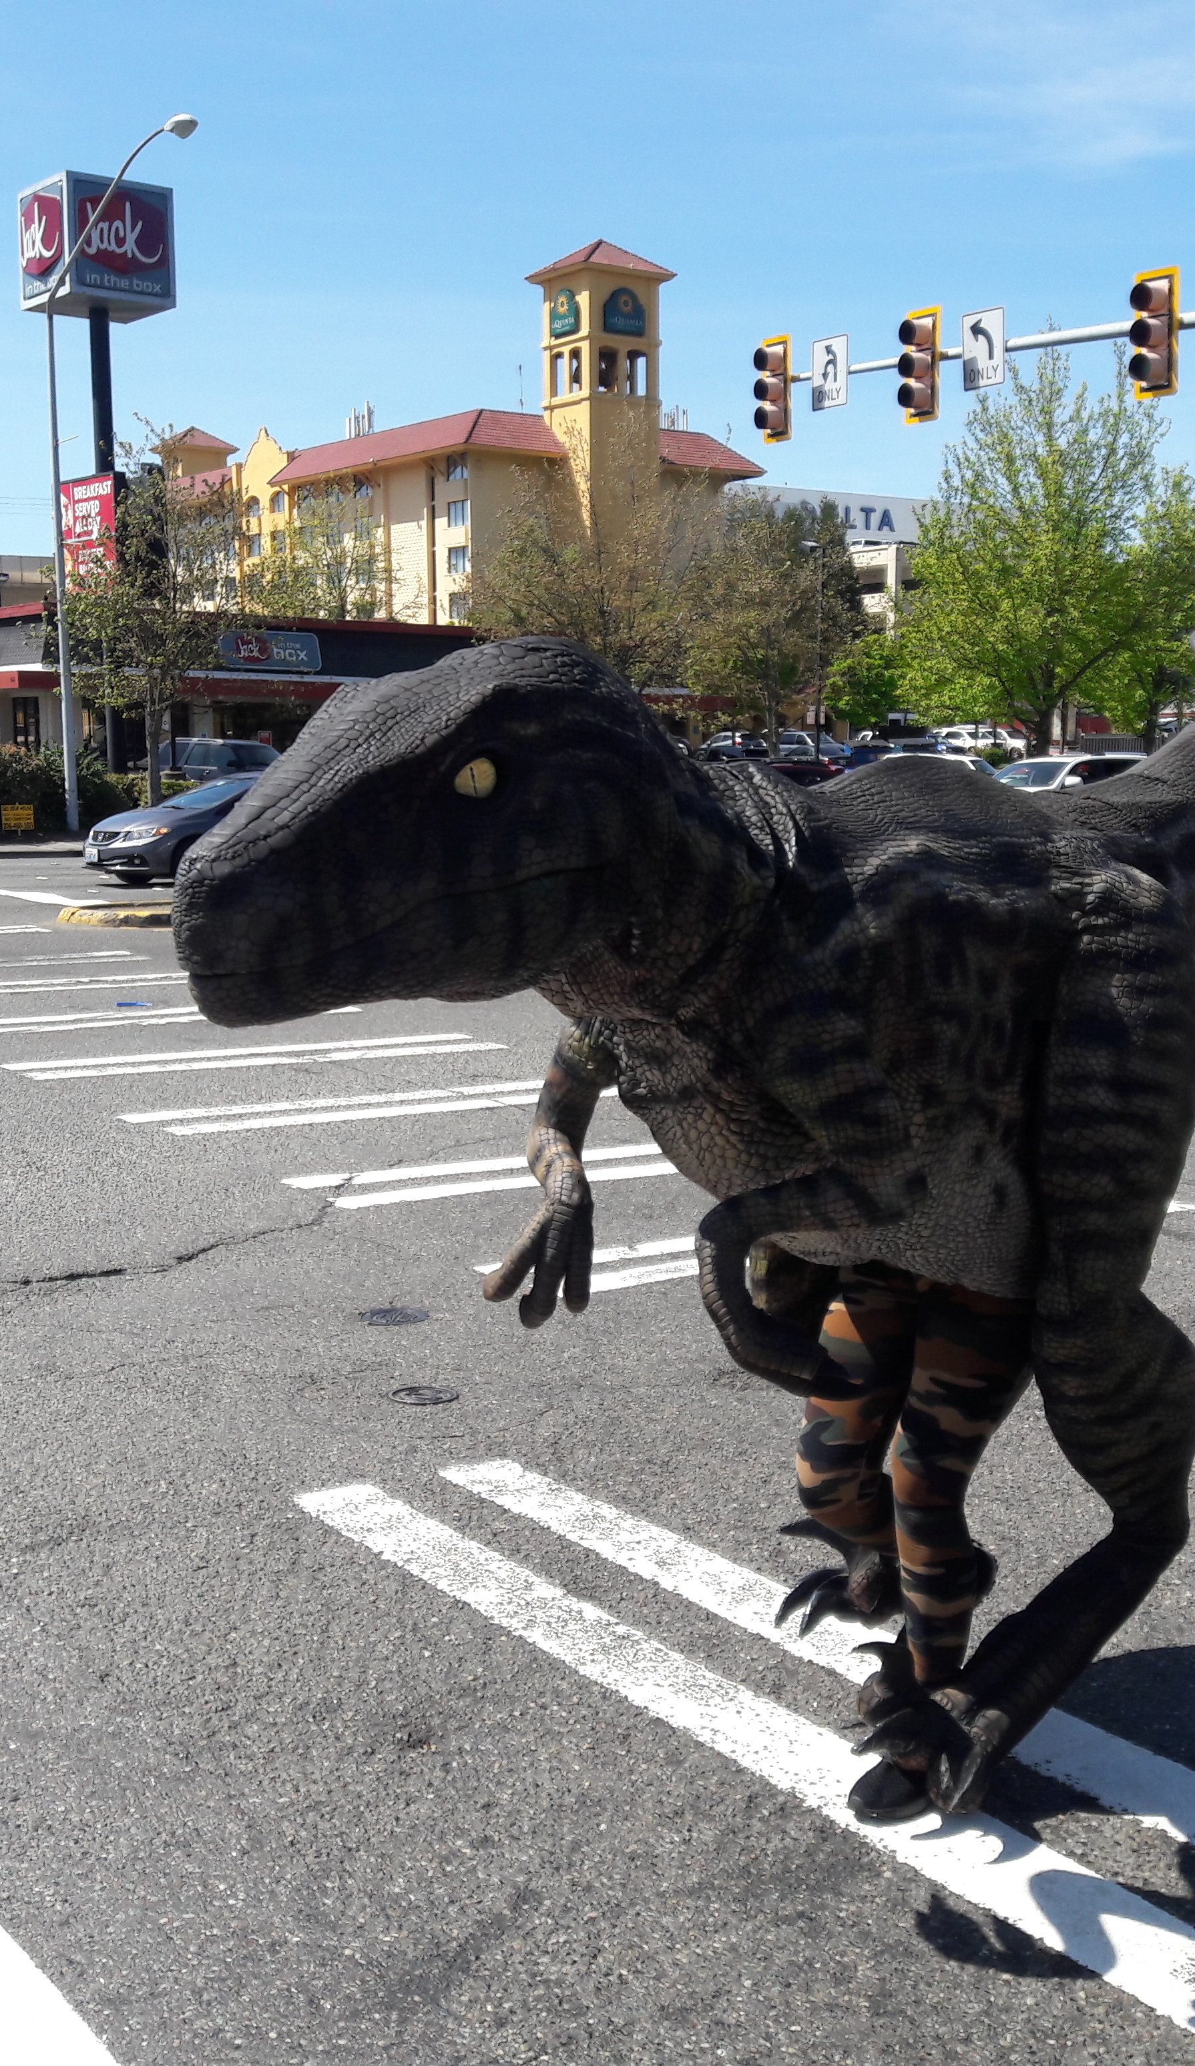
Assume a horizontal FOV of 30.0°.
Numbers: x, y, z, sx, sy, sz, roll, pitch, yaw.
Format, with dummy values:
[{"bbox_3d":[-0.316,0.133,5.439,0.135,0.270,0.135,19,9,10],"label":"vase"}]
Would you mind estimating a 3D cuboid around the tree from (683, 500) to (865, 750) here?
[{"bbox_3d":[4.125,-8.871,51.941,4.200,7.033,4.200,0,7,0],"label":"tree"}]

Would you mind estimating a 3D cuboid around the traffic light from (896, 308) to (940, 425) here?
[{"bbox_3d":[3.846,-7.987,26.702,0.400,1.310,0.600,-5,8,-33],"label":"traffic light"}]

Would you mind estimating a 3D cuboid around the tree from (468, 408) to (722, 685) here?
[{"bbox_3d":[0.047,-8.702,46.514,5.300,8.206,5.000,0,7,0],"label":"tree"}]

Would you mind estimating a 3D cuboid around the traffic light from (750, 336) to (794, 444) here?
[{"bbox_3d":[2.284,-8.343,28.925,0.400,1.310,0.600,-5,8,-33],"label":"traffic light"}]

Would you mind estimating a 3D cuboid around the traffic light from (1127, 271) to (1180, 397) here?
[{"bbox_3d":[5.910,-7.424,23.671,0.400,1.300,0.590,-6,9,-36],"label":"traffic light"}]

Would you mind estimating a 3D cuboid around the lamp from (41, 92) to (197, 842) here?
[{"bbox_3d":[-7.667,-8.756,36.593,0.420,10.971,4.798,-6,9,-40],"label":"lamp"}]

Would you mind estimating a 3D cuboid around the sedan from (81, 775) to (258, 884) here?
[{"bbox_3d":[-4.667,-2.738,30.034,4.560,1.435,1.770,-6,9,-39],"label":"sedan"}]

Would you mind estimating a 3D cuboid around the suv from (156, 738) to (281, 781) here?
[{"bbox_3d":[-8.600,-6.236,54.250,1.880,1.800,4.850,-7,10,-44],"label":"suv"}]

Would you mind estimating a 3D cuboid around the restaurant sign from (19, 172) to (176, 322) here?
[{"bbox_3d":[-11.804,-18.482,52.696,2.700,2.700,2.700,-6,9,-37],"label":"restaurant sign"}]

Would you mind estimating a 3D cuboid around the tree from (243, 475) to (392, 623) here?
[{"bbox_3d":[-11.127,-16.458,87.363,5.700,10.300,5.700,-1,7,-7],"label":"tree"}]

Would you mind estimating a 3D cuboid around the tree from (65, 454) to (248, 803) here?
[{"bbox_3d":[-8.975,-7.997,45.000,3.900,7.400,3.900,0,7,0],"label":"tree"}]

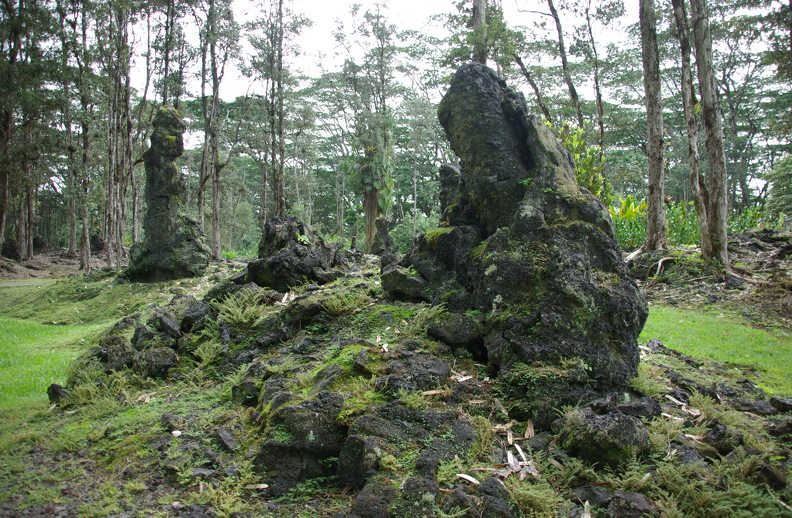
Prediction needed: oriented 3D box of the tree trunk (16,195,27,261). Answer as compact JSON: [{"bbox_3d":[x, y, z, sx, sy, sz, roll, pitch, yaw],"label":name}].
[{"bbox_3d":[-15.746,-1.324,25.000,0.360,2.800,0.360,-2,1,-32],"label":"tree trunk"}]

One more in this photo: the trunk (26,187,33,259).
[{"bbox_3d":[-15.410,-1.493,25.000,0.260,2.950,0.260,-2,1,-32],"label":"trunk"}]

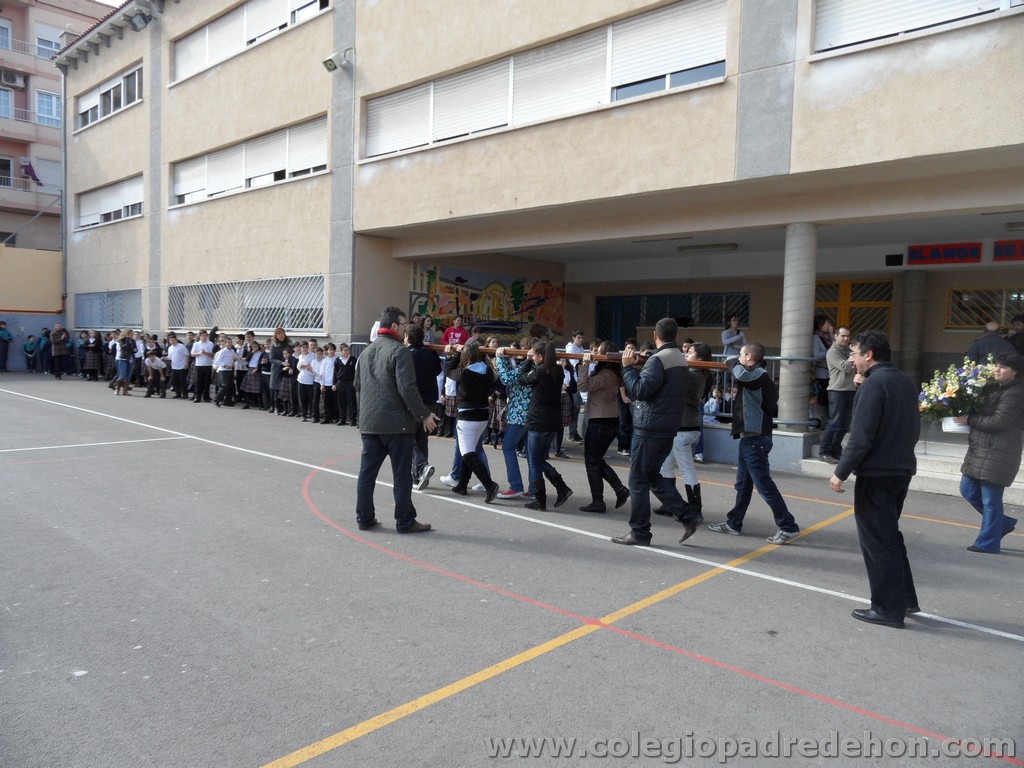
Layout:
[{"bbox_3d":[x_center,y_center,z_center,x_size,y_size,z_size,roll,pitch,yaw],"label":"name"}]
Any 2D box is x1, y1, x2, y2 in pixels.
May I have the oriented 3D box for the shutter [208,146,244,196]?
[{"bbox_3d":[-7.042,-5.272,17.471,1.764,1.024,0.060,4,4,40],"label":"shutter"}]

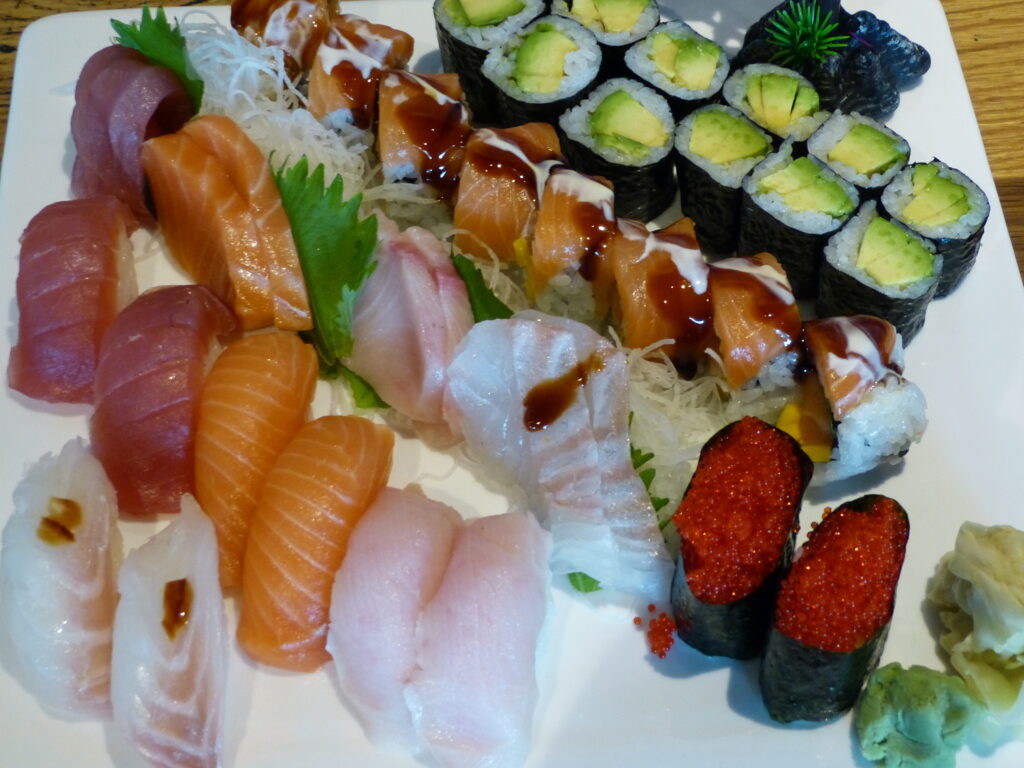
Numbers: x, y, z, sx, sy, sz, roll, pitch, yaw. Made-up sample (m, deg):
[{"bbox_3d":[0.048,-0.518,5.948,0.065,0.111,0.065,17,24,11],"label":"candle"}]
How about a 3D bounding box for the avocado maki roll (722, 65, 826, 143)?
[{"bbox_3d":[0.072,-0.070,0.578,0.029,0.024,0.029,0,51,0],"label":"avocado maki roll"}]

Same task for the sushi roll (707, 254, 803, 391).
[{"bbox_3d":[0.060,-0.013,0.518,0.023,0.034,0.036,-8,54,-6],"label":"sushi roll"}]

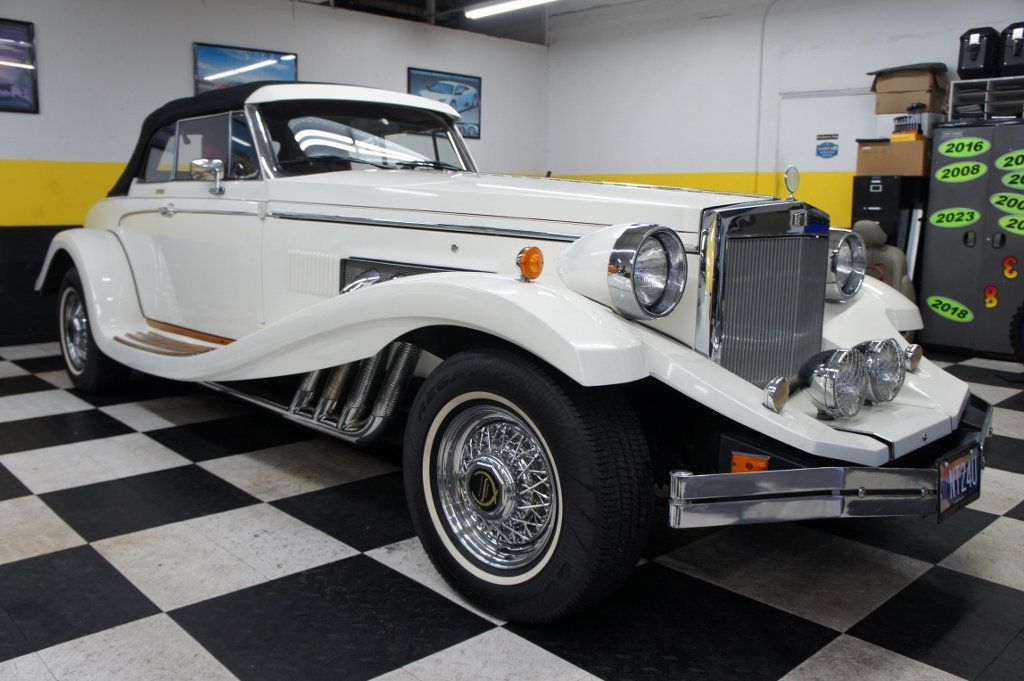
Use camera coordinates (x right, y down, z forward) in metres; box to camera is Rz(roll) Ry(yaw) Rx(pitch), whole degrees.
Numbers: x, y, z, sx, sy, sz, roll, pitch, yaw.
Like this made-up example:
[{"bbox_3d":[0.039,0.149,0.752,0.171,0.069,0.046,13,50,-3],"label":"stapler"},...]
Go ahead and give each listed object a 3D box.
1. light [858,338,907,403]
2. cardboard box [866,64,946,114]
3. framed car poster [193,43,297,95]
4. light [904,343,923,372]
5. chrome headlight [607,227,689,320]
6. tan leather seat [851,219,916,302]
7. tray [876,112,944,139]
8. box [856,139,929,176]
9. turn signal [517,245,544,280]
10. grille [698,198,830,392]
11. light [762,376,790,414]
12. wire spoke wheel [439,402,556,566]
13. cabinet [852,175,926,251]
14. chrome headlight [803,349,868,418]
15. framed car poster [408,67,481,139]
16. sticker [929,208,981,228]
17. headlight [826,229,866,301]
[{"bbox_3d":[0.965,0.080,2.301,0.170,0.174,0.120,-6,11,-38],"label":"light"},{"bbox_3d":[3.021,-1.875,6.463,0.340,0.340,0.440,-8,12,-43],"label":"cardboard box"},{"bbox_3d":[-2.220,-2.143,7.207,0.955,0.640,0.025,-8,12,-43],"label":"framed car poster"},{"bbox_3d":[1.233,0.055,2.632,0.080,0.083,0.052,-8,12,-42],"label":"light"},{"bbox_3d":[0.343,-0.181,2.201,0.235,0.238,0.120,-8,12,-43],"label":"chrome headlight"},{"bbox_3d":[2.661,-0.427,6.529,0.800,0.970,0.560,-8,12,-43],"label":"tan leather seat"},{"bbox_3d":[3.145,-1.668,6.742,0.360,0.220,0.420,-8,12,-43],"label":"tray"},{"bbox_3d":[3.062,-1.419,6.727,0.420,0.275,0.540,-8,12,-43],"label":"box"},{"bbox_3d":[0.037,-0.192,2.120,0.082,0.086,0.055,-7,12,-41],"label":"turn signal"},{"bbox_3d":[0.742,-0.124,2.371,0.590,0.520,0.135,-7,12,-41],"label":"grille"},{"bbox_3d":[0.647,0.130,2.101,0.085,0.092,0.055,-8,12,-43],"label":"light"},{"bbox_3d":[-0.023,0.370,2.180,0.425,0.425,0.180,9,12,44],"label":"wire spoke wheel"},{"bbox_3d":[3.091,-0.662,6.993,0.660,1.320,0.380,-8,12,-43],"label":"cabinet"},{"bbox_3d":[0.810,0.099,2.163,0.170,0.176,0.120,-7,11,-39],"label":"chrome headlight"},{"bbox_3d":[-0.659,-2.377,8.591,0.955,0.640,0.025,-8,12,-43],"label":"framed car poster"},{"bbox_3d":[3.221,-0.894,6.207,0.006,0.145,0.378,-8,12,-43],"label":"sticker"},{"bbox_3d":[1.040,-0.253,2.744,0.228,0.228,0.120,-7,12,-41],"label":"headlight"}]

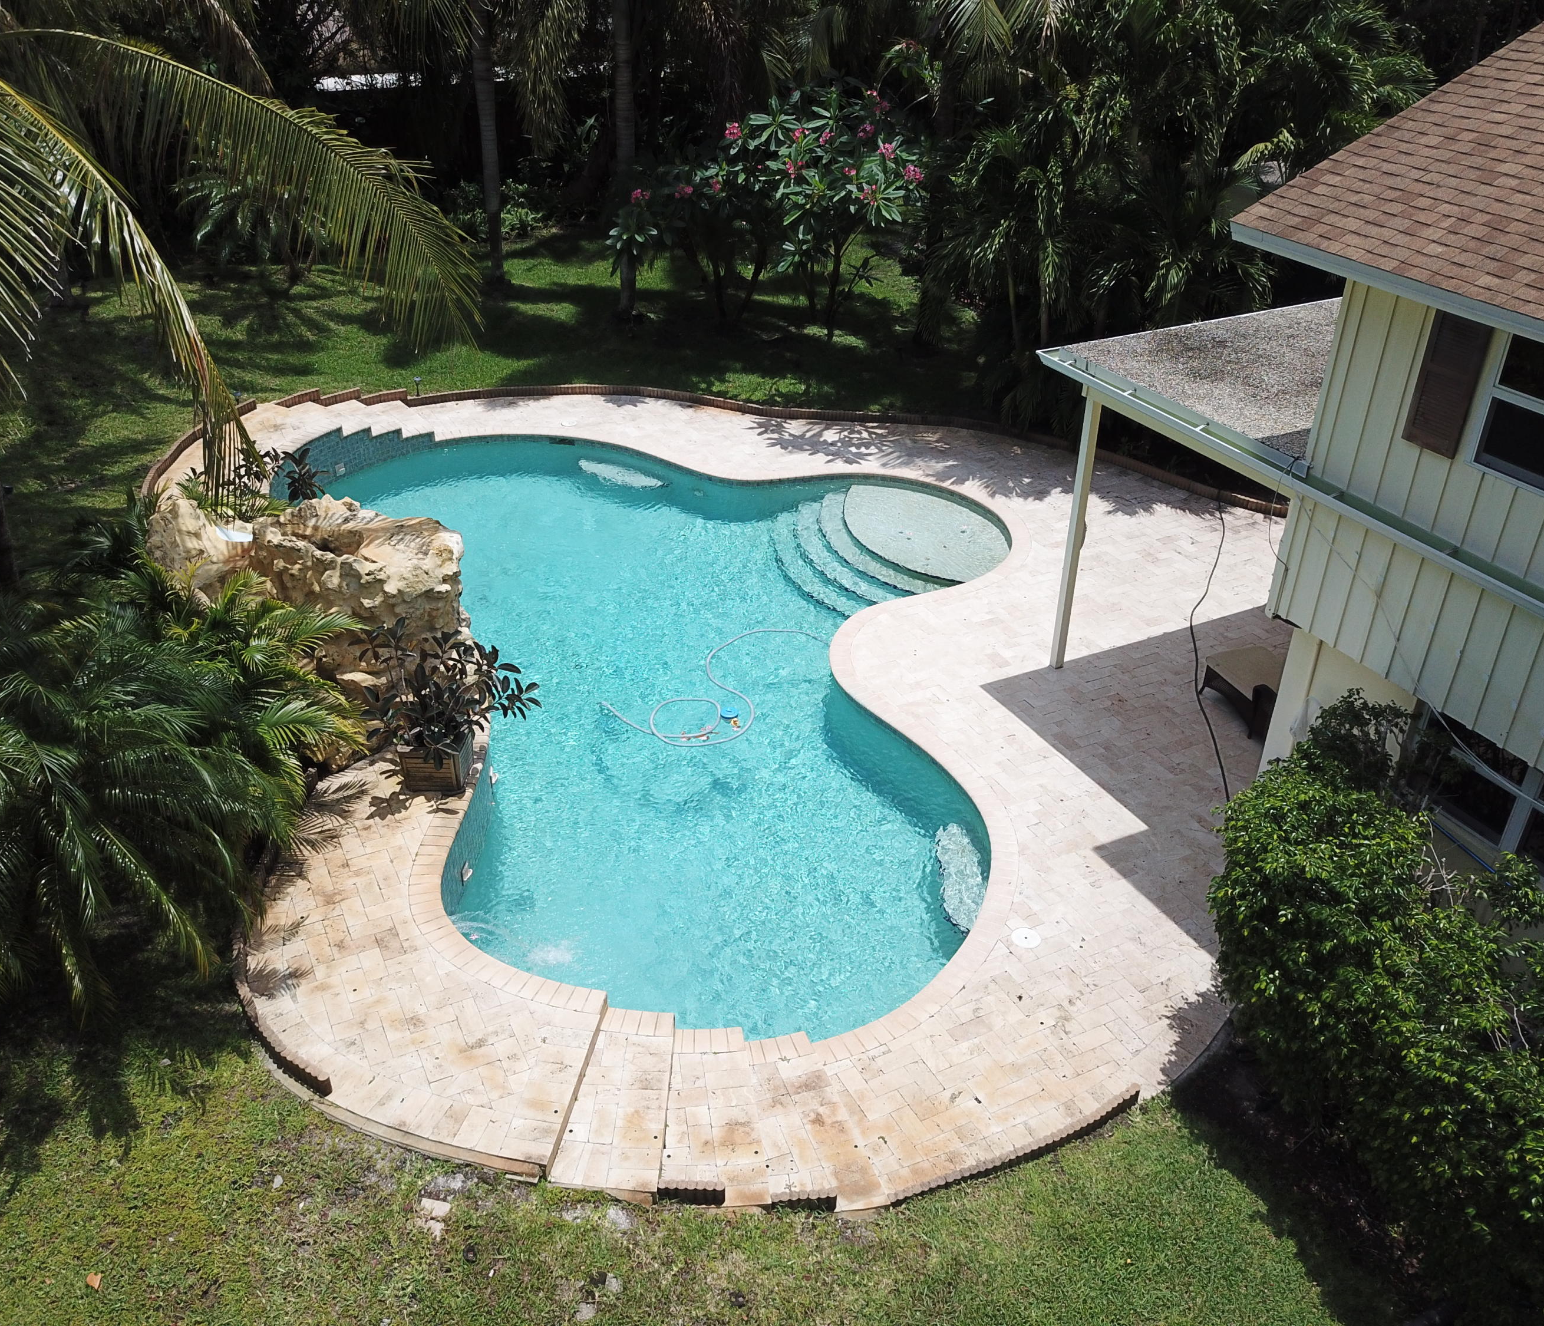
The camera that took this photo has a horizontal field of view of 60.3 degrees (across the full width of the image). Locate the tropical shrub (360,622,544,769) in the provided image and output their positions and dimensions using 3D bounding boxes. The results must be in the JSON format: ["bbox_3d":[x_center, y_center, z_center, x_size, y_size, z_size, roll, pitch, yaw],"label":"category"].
[{"bbox_3d":[-2.648,0.198,10.854,1.430,1.100,1.220,-9,33,-14],"label":"tropical shrub"}]

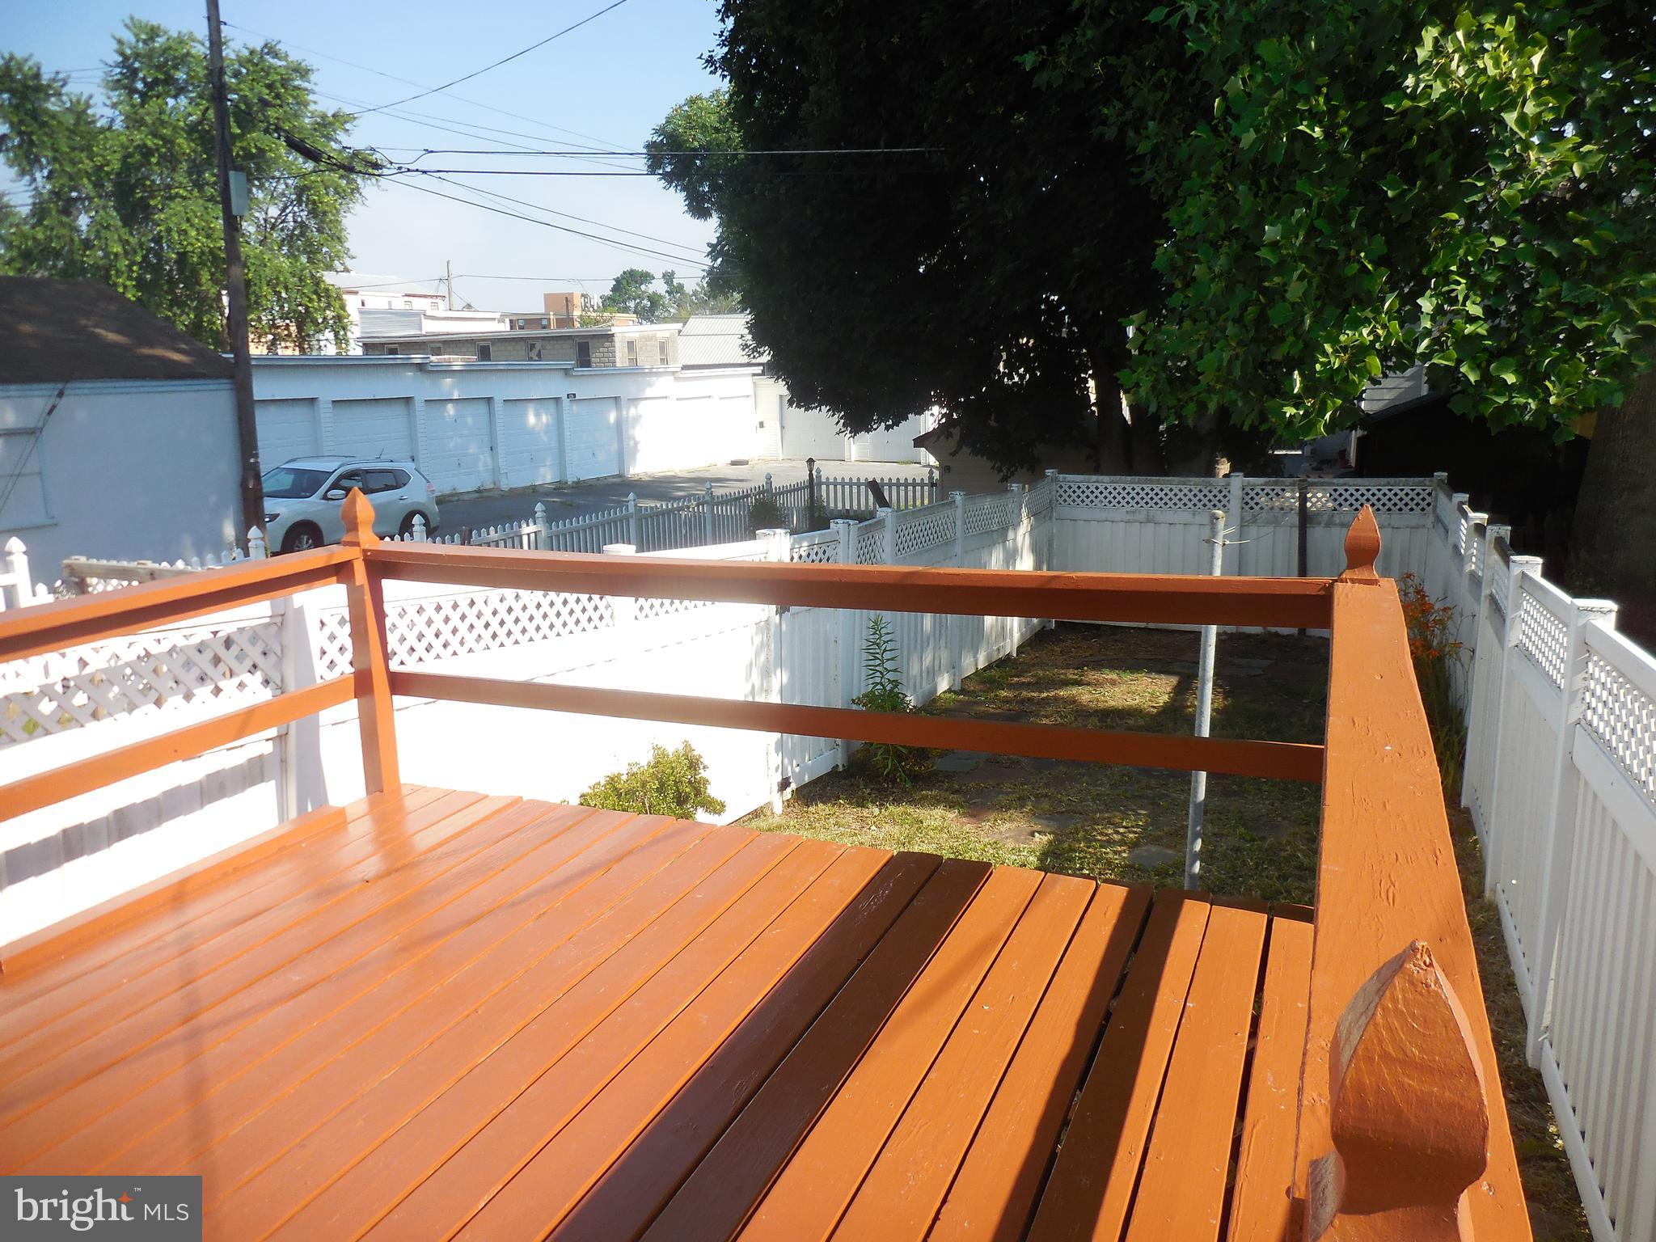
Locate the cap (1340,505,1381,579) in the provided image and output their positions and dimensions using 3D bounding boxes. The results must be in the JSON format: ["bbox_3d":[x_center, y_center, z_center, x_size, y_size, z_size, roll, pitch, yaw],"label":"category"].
[{"bbox_3d":[1.317,-0.190,2.943,0.090,0.190,0.090,4,13,23],"label":"cap"}]

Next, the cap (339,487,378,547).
[{"bbox_3d":[-1.585,-0.354,4.036,0.090,0.190,0.090,4,13,23],"label":"cap"}]

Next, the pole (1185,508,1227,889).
[{"bbox_3d":[1.645,0.589,5.283,0.062,2.179,0.062,5,13,23],"label":"pole"}]

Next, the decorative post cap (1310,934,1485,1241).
[{"bbox_3d":[0.368,0.297,0.772,0.090,0.190,0.090,4,13,23],"label":"decorative post cap"}]

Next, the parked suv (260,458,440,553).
[{"bbox_3d":[-8.962,-2.004,21.238,1.840,1.720,4.630,4,12,22],"label":"parked suv"}]

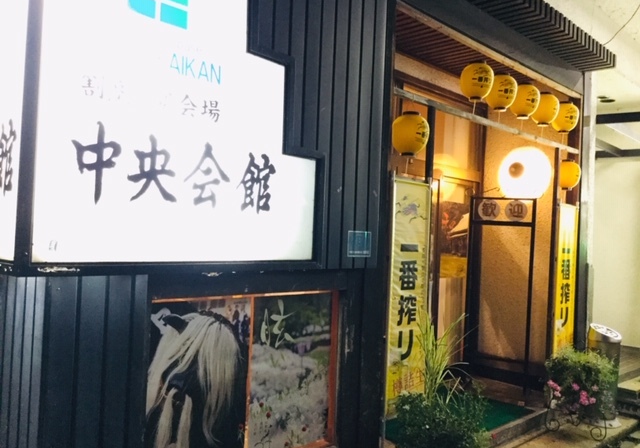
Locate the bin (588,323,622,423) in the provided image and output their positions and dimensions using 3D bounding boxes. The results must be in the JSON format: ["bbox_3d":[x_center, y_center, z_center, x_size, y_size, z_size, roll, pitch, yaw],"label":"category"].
[{"bbox_3d":[2.433,1.290,4.927,0.275,0.810,0.275,4,-2,-44],"label":"bin"}]

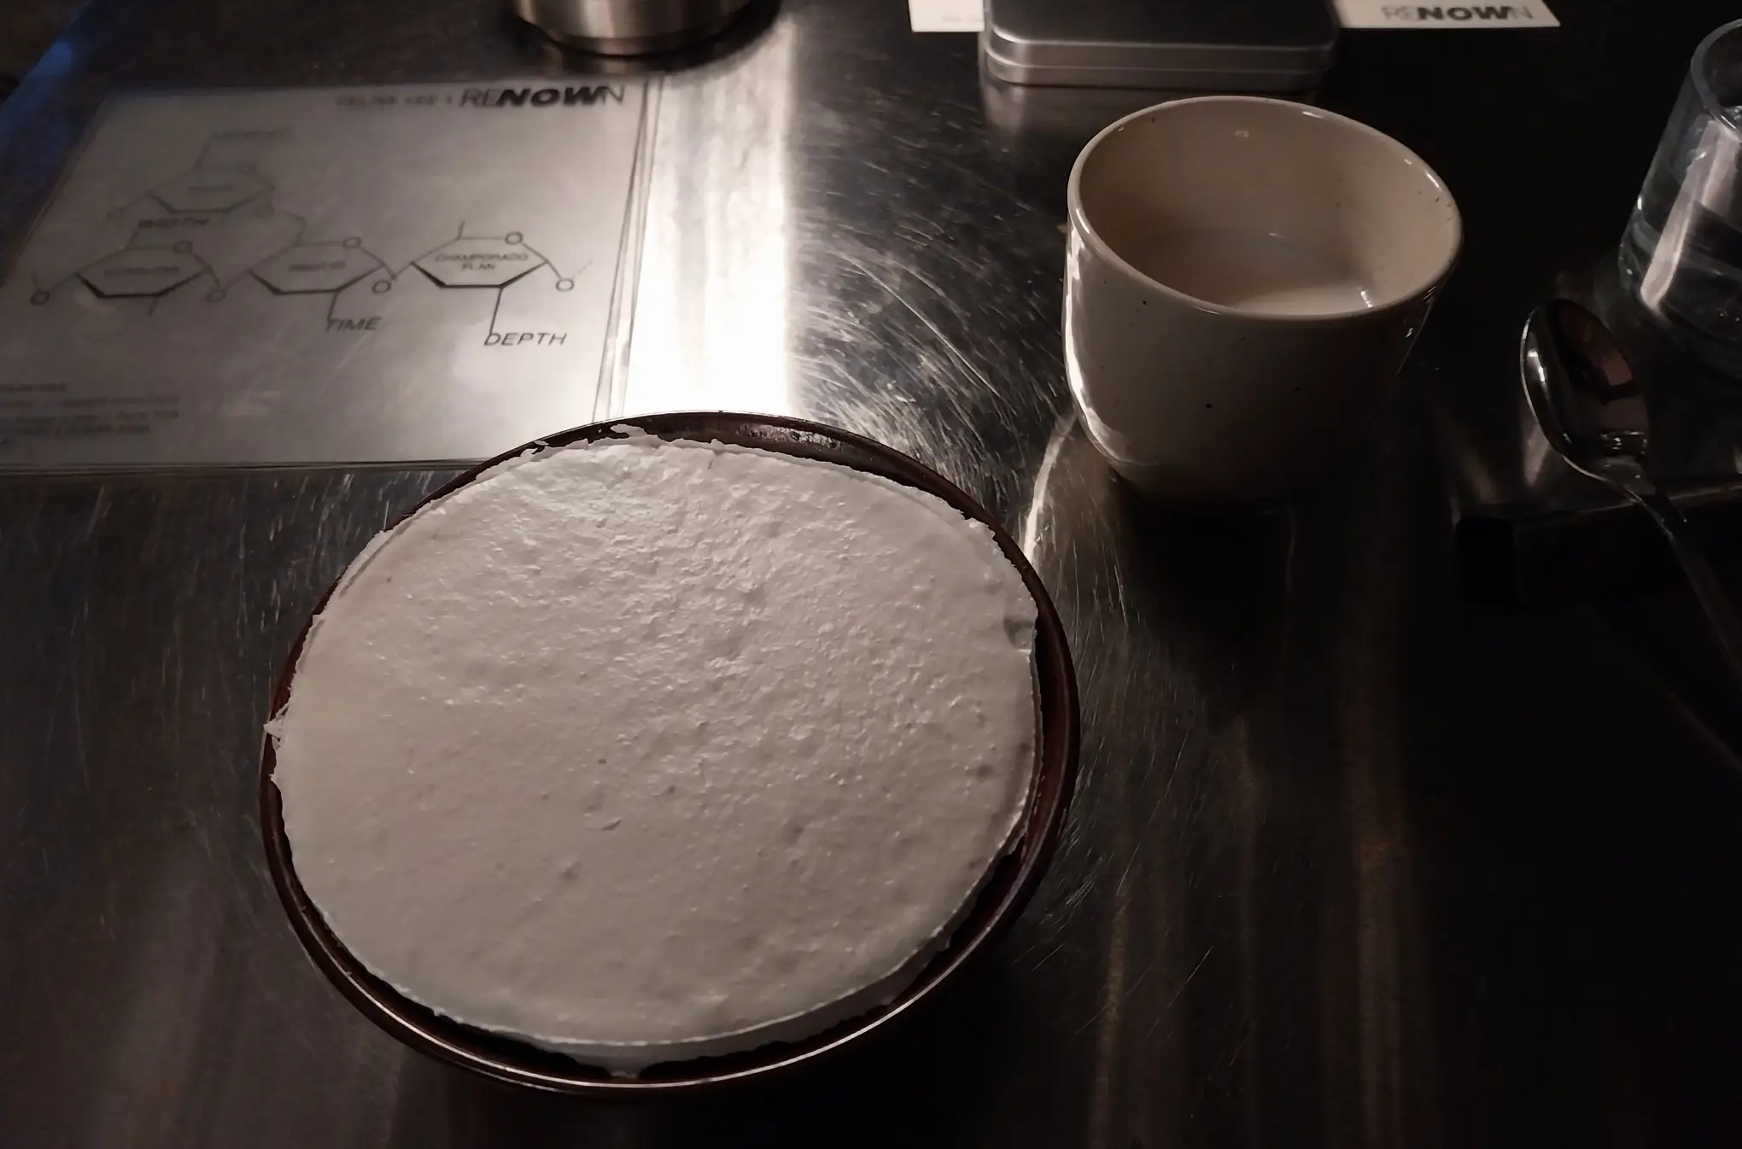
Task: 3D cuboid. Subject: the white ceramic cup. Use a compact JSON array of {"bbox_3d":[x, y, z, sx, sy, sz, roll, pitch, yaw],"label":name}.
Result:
[{"bbox_3d":[0.087,-0.059,0.321,0.086,0.075,0.086,0,50,0],"label":"white ceramic cup"}]

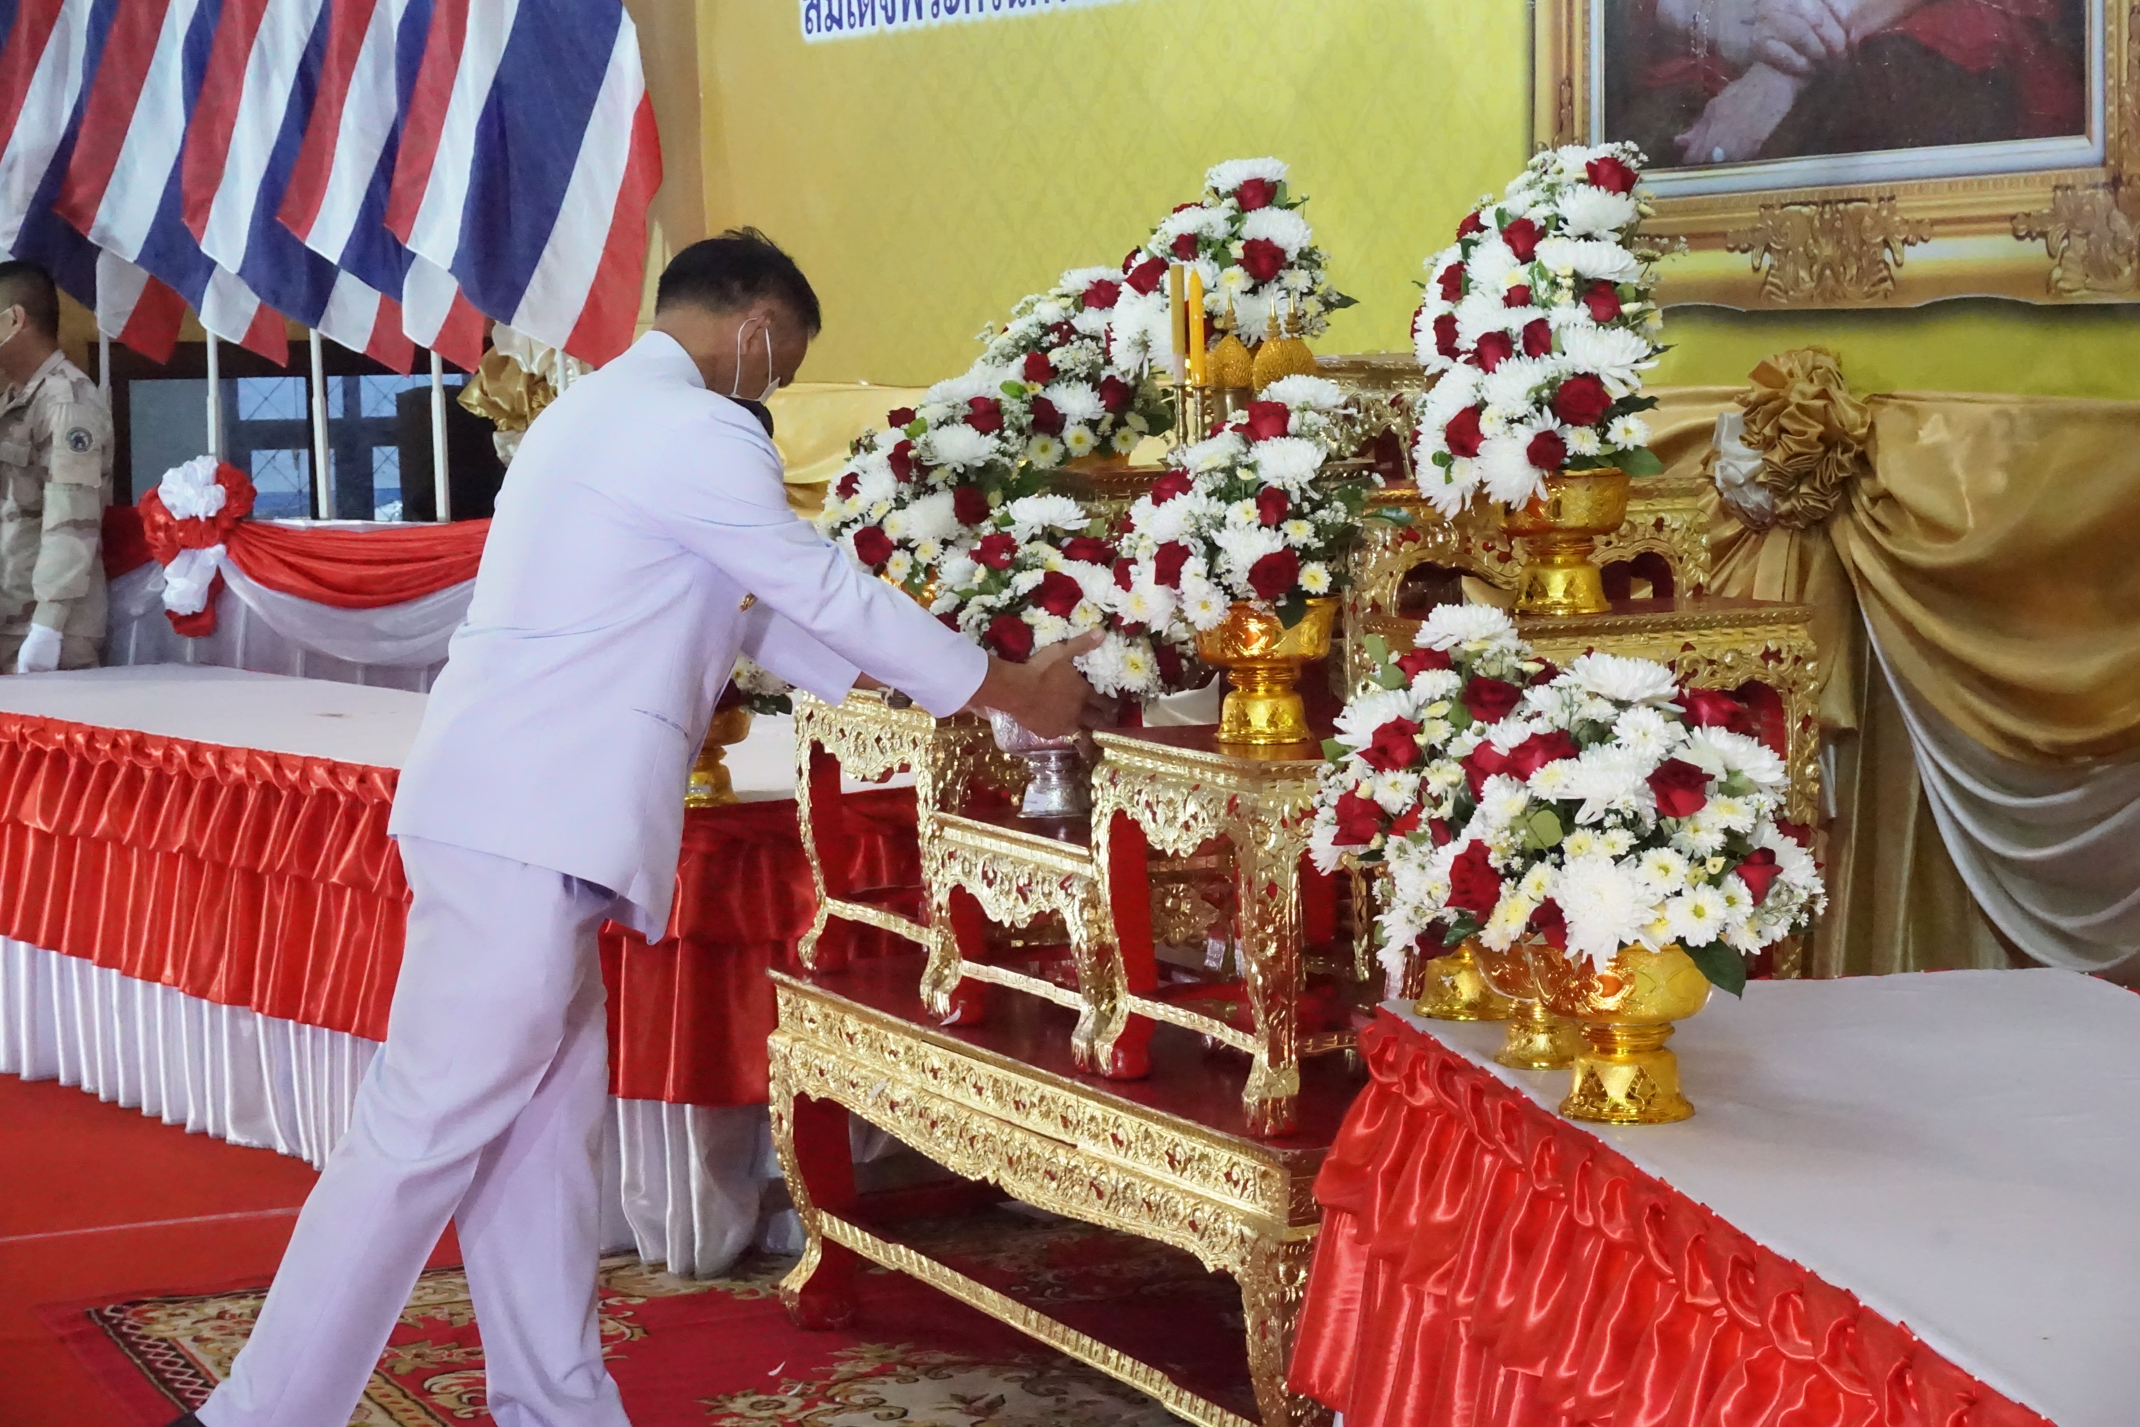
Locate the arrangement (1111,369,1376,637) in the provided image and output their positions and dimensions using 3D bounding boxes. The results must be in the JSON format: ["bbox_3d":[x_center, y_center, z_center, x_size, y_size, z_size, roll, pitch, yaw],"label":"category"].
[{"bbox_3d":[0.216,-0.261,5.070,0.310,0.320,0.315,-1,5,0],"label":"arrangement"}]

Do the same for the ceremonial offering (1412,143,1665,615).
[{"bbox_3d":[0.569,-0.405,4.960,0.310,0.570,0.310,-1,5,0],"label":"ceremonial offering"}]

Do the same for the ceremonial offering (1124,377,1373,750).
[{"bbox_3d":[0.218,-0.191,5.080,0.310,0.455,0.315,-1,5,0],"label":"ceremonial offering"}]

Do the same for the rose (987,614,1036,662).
[{"bbox_3d":[-0.082,-0.103,5.600,0.066,0.064,0.060,-1,5,0],"label":"rose"}]

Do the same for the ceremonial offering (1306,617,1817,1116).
[{"bbox_3d":[0.483,0.138,3.920,0.450,0.460,0.460,-1,5,0],"label":"ceremonial offering"}]

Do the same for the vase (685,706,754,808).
[{"bbox_3d":[-0.574,0.060,6.380,0.178,0.175,0.178,-1,5,0],"label":"vase"}]

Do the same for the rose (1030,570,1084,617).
[{"bbox_3d":[-0.017,-0.164,5.580,0.070,0.064,0.060,0,5,10],"label":"rose"}]

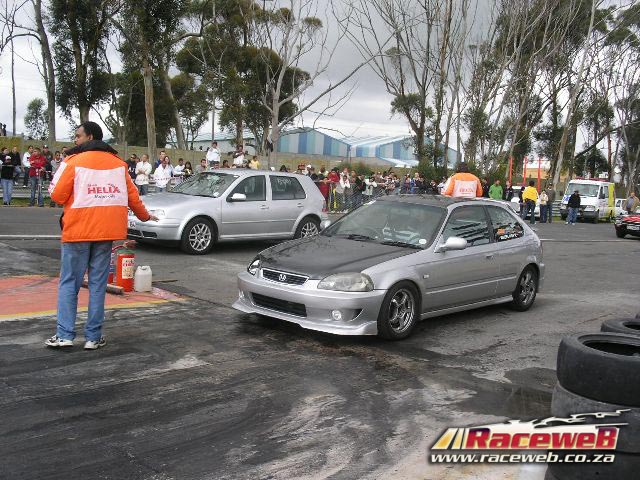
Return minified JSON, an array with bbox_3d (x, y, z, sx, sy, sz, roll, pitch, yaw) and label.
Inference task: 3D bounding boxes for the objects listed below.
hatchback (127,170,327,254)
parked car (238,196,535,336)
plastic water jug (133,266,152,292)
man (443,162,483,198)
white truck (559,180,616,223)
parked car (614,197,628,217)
[{"bbox_3d":[-1.705,-0.557,13.282,4.150,1.440,1.750,-2,7,-42],"label":"hatchback"},{"bbox_3d":[1.036,0.152,8.029,1.720,1.350,4.200,8,7,41],"label":"parked car"},{"bbox_3d":[-2.119,0.457,8.426,0.200,0.300,0.170,1,6,-18],"label":"plastic water jug"},{"bbox_3d":[2.662,-0.547,13.185,0.640,1.800,0.400,2,5,-6],"label":"man"},{"bbox_3d":[13.793,-2.005,36.155,1.930,2.180,5.000,6,6,30],"label":"white truck"},{"bbox_3d":[17.014,-1.562,38.500,1.650,1.400,4.000,3,5,5],"label":"parked car"}]

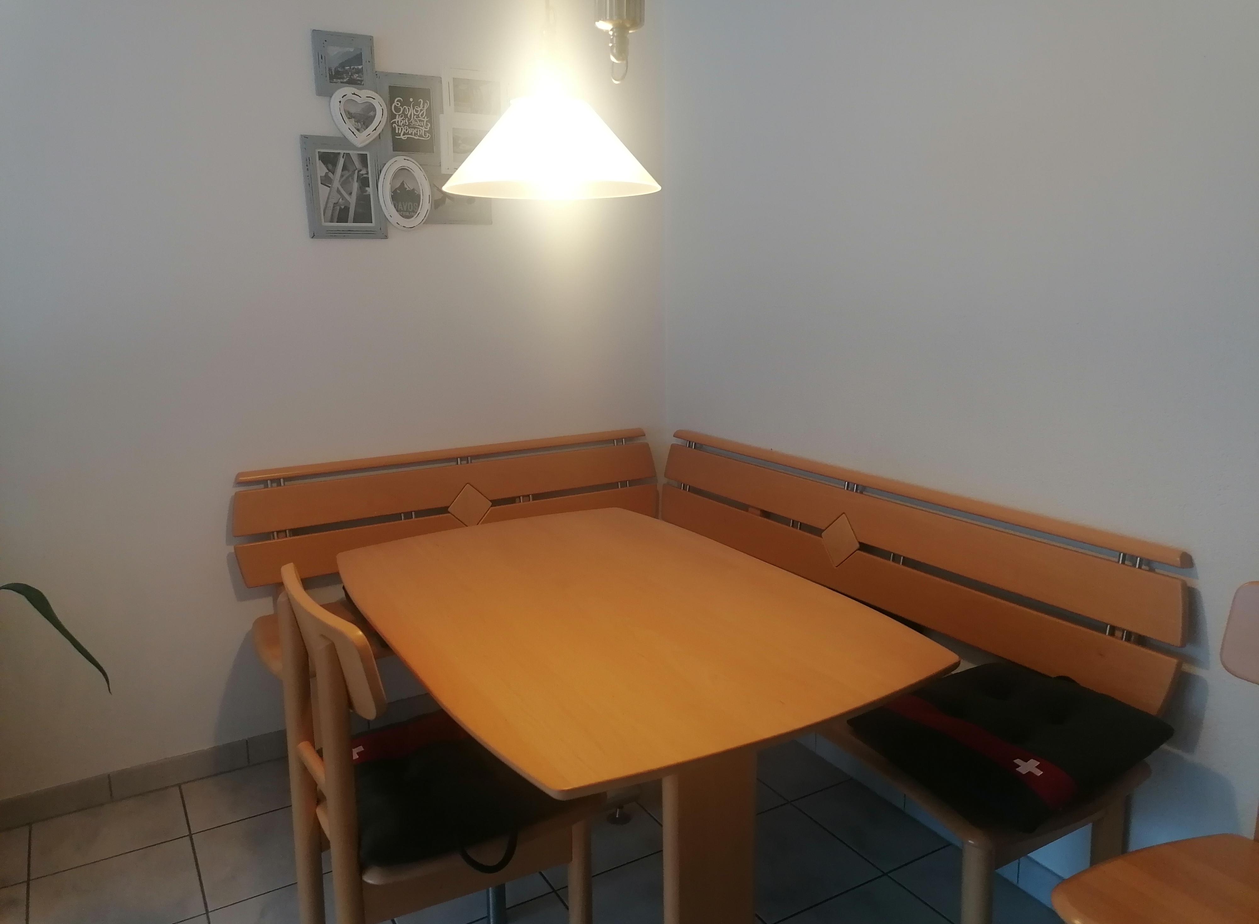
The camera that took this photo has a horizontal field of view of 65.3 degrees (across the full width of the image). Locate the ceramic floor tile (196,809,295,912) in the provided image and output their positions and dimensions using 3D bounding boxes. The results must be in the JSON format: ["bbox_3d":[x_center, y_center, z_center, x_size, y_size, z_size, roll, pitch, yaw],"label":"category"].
[{"bbox_3d":[-0.850,0.925,2.342,0.330,0.012,0.330,-8,15,-29],"label":"ceramic floor tile"}]

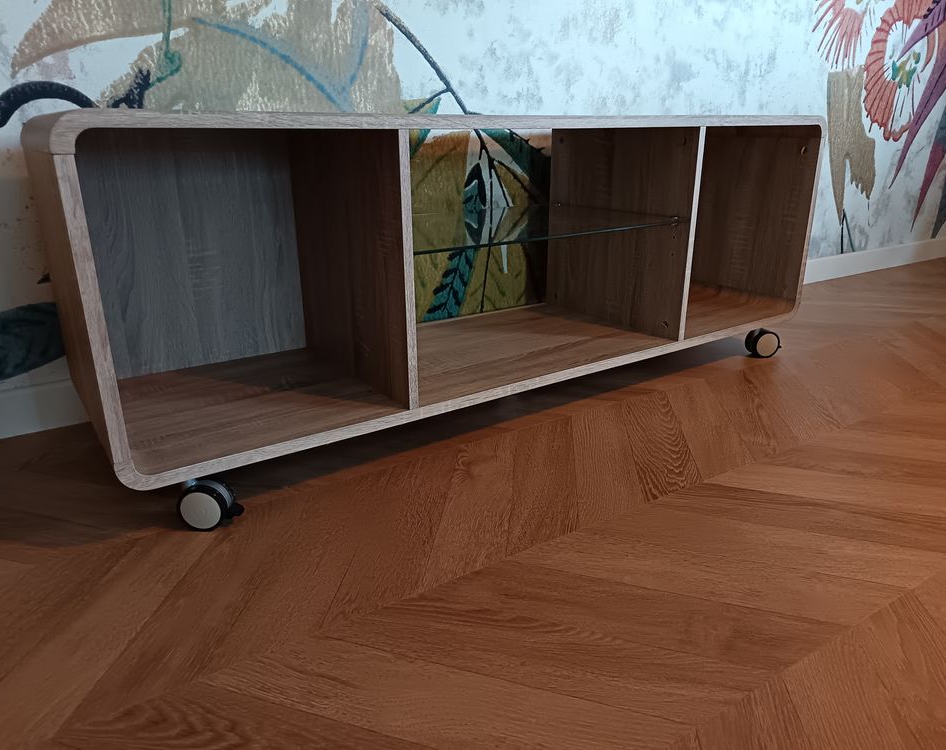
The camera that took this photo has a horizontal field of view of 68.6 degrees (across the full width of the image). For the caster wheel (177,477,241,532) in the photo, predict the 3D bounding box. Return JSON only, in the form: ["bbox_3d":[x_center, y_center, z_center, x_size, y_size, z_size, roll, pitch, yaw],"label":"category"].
[{"bbox_3d":[-0.339,0.166,0.907,0.078,0.066,0.043,2,20,7],"label":"caster wheel"}]

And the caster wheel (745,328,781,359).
[{"bbox_3d":[0.666,-0.076,1.577,0.078,0.066,0.043,-4,20,-11],"label":"caster wheel"}]

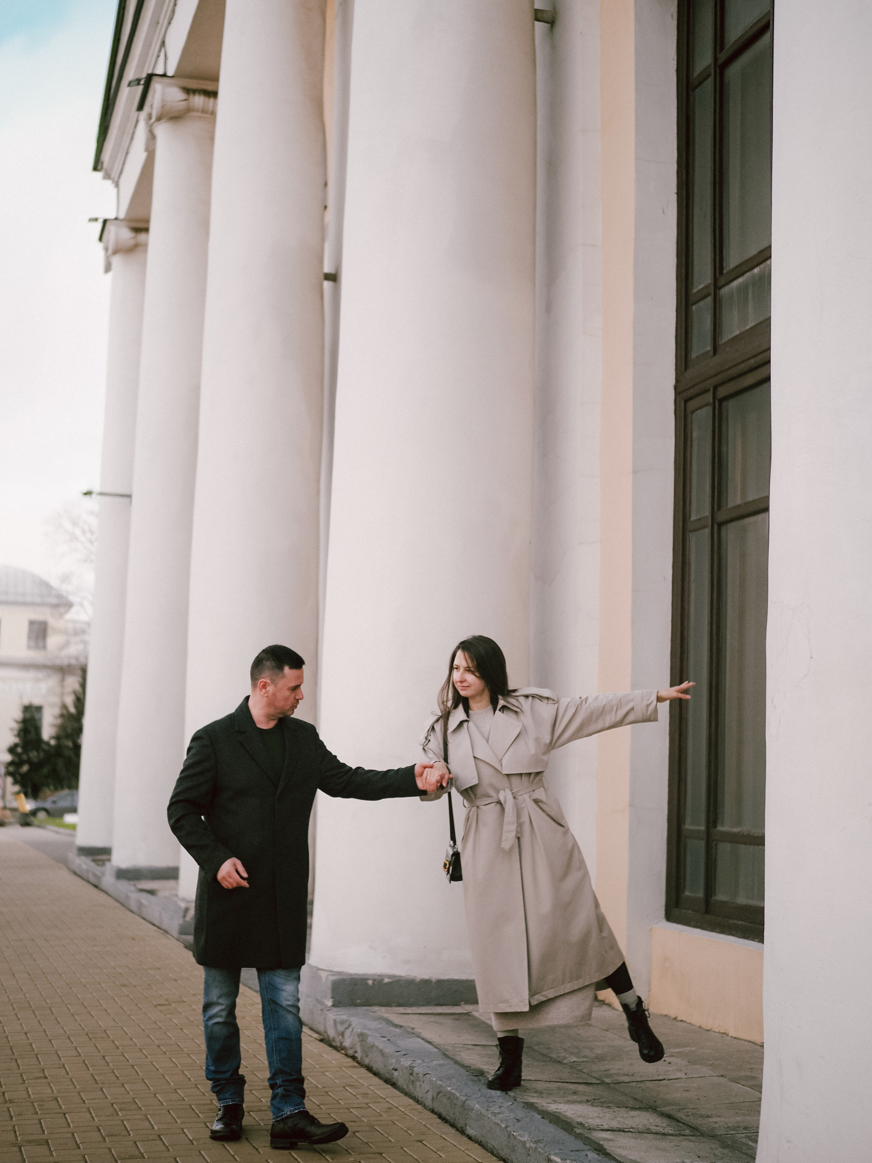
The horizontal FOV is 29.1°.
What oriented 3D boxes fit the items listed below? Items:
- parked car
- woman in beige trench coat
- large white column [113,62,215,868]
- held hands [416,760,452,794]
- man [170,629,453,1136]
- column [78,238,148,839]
[{"bbox_3d":[-15.246,9.599,72.000,4.400,1.450,1.750,4,-7,-16],"label":"parked car"},{"bbox_3d":[0.463,1.071,6.466,1.030,1.720,0.620,0,-7,12],"label":"woman in beige trench coat"},{"bbox_3d":[-3.142,-1.215,20.827,1.320,9.650,1.320,4,-7,-16],"label":"large white column"},{"bbox_3d":[-0.012,0.718,6.170,0.130,0.115,0.110,4,-8,-20],"label":"held hands"},{"bbox_3d":[-0.481,1.135,6.199,0.950,1.800,0.580,4,-8,-20],"label":"man"},{"bbox_3d":[-4.735,-0.573,26.262,1.320,9.650,1.320,4,-7,-16],"label":"column"}]

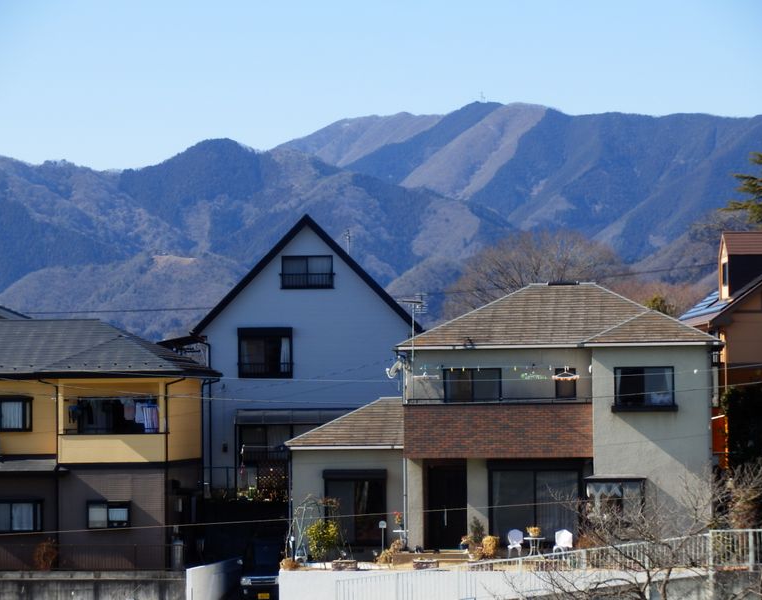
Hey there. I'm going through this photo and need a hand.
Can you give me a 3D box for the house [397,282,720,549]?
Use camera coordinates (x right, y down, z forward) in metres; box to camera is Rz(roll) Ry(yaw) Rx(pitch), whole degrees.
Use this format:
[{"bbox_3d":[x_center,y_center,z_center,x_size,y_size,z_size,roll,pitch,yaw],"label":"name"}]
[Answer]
[{"bbox_3d":[5.400,3.350,94.300,9.200,7.700,8.000,-1,0,5],"label":"house"}]

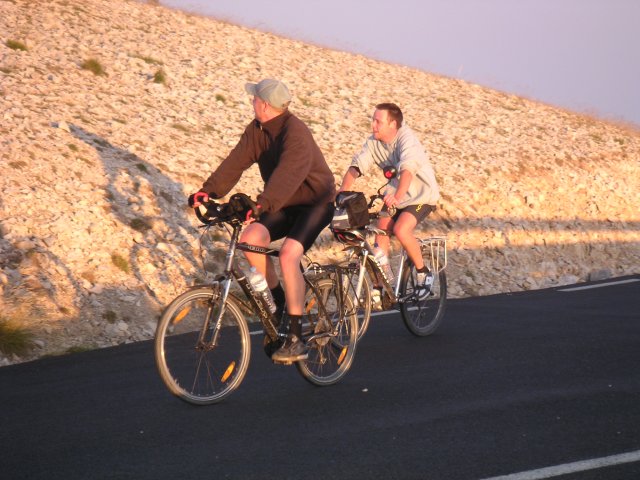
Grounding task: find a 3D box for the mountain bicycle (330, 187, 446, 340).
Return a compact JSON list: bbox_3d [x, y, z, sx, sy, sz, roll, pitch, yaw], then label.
[{"bbox_3d":[0.507,0.210,15.650,0.600,1.170,1.720,-1,2,37],"label":"mountain bicycle"}]

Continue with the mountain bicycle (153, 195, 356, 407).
[{"bbox_3d":[-0.351,0.321,12.100,0.600,1.190,1.730,-1,2,40],"label":"mountain bicycle"}]

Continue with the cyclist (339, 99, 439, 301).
[{"bbox_3d":[0.546,-0.286,15.670,0.600,1.550,0.920,-1,2,37],"label":"cyclist"}]

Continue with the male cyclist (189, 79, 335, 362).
[{"bbox_3d":[-0.328,-0.109,12.130,0.600,1.670,0.940,-1,2,40],"label":"male cyclist"}]

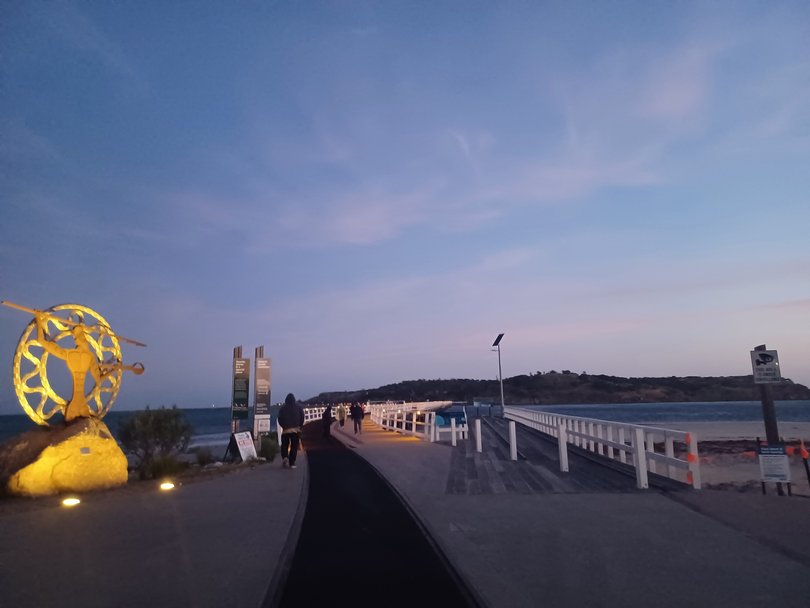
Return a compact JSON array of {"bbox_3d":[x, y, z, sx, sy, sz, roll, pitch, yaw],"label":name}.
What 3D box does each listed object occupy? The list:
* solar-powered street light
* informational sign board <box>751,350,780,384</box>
[{"bbox_3d":[8.592,6.399,52.565,0.950,7.460,0.650,5,-12,-34],"label":"solar-powered street light"},{"bbox_3d":[5.706,0.994,9.250,0.400,0.500,0.030,-2,-10,6],"label":"informational sign board"}]

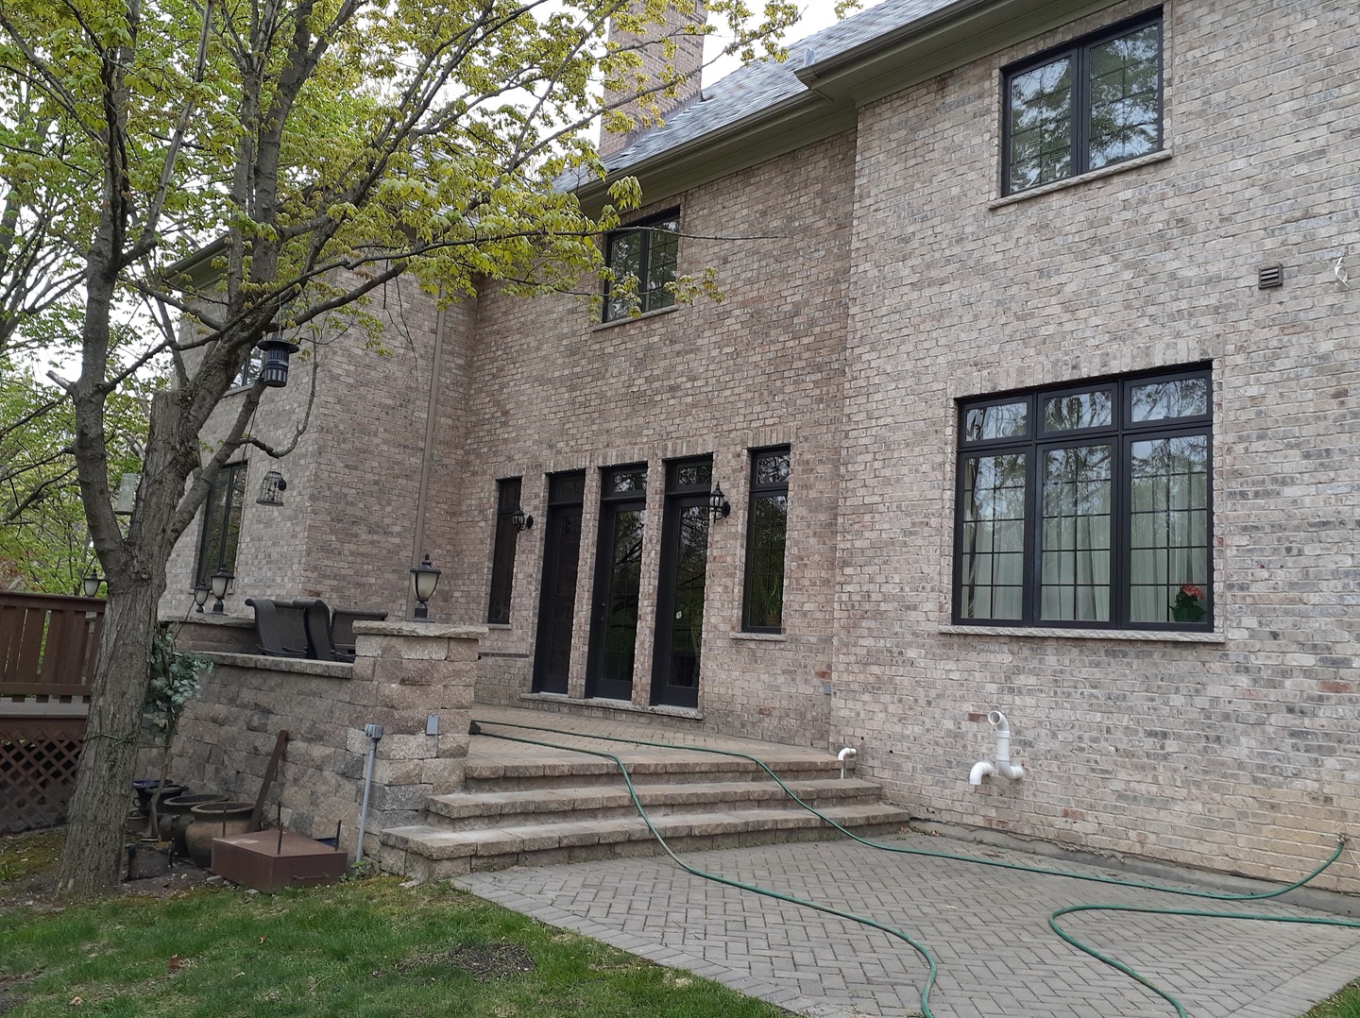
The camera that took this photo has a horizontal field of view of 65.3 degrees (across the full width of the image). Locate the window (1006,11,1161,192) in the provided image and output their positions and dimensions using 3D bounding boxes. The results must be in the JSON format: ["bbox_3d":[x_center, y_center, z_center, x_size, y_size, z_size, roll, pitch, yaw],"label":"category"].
[{"bbox_3d":[3.377,-3.365,8.929,0.120,1.220,1.400,12,-11,-44],"label":"window"}]

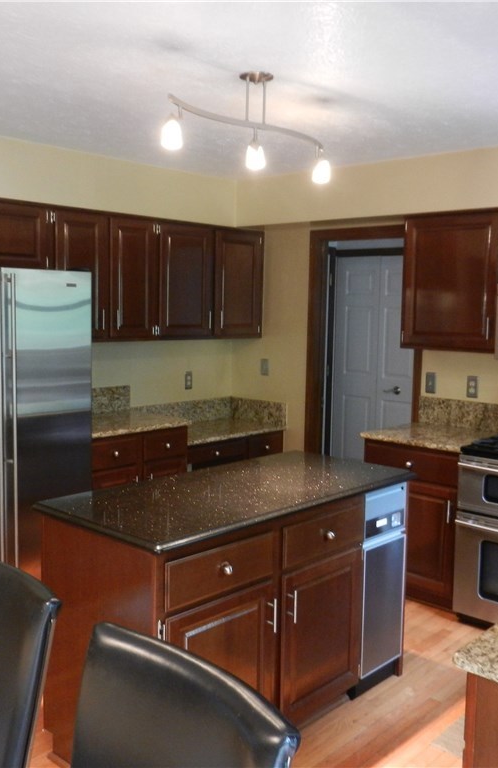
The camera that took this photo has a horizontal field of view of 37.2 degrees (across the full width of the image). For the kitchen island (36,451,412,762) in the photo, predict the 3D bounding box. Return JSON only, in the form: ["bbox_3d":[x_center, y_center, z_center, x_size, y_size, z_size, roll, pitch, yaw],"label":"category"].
[{"bbox_3d":[-0.034,0.863,2.964,0.693,0.932,1.435,7,9,43],"label":"kitchen island"}]

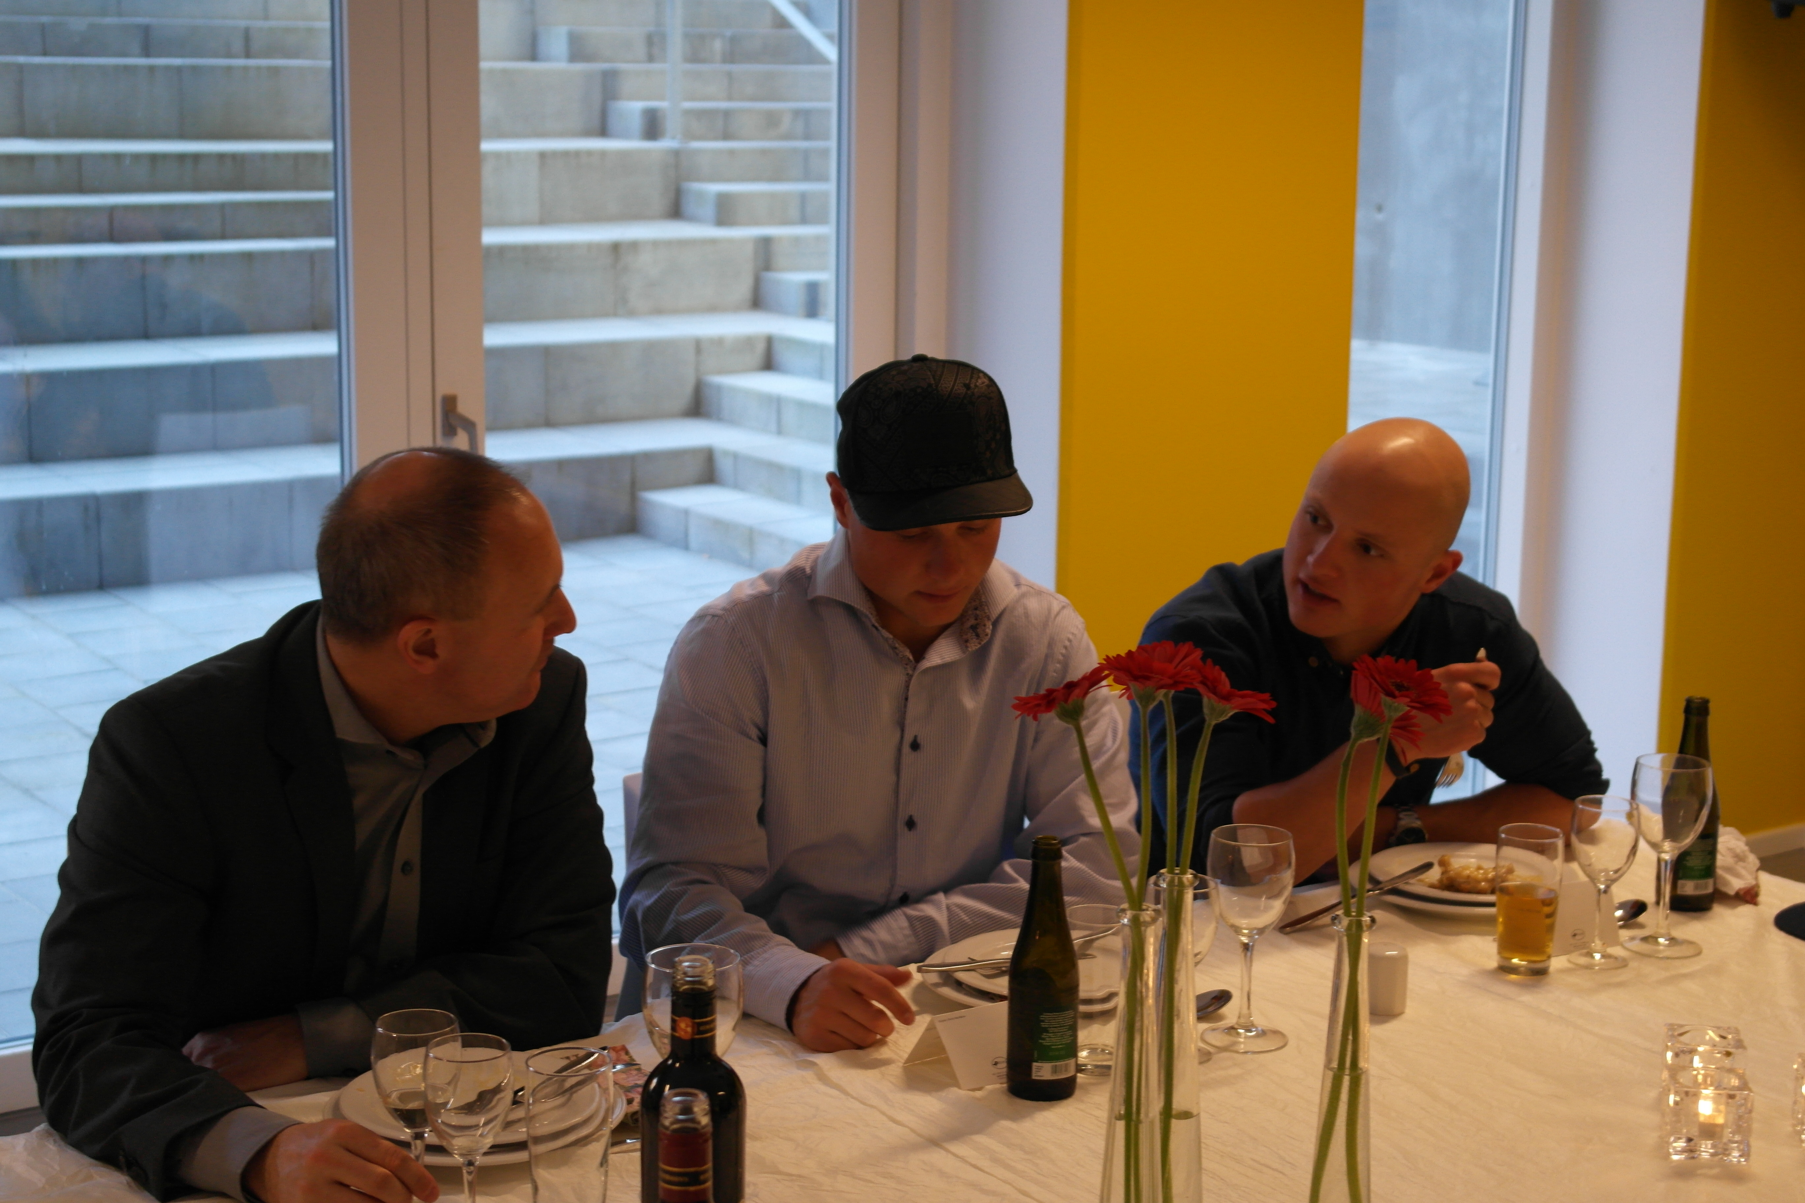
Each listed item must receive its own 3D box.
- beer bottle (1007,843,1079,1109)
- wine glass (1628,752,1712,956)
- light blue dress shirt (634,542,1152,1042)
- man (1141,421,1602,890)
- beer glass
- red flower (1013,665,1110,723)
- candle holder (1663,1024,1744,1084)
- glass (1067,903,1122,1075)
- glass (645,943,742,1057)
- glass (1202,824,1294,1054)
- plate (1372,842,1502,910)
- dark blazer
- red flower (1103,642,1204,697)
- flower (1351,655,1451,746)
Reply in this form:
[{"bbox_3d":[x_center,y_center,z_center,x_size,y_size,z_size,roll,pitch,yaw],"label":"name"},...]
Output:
[{"bbox_3d":[0.125,0.319,2.543,0.061,0.229,0.061,1,11,0],"label":"beer bottle"},{"bbox_3d":[0.786,0.261,2.982,0.081,0.196,0.081,4,11,15],"label":"wine glass"},{"bbox_3d":[-0.030,0.263,2.930,0.500,0.600,0.380,-5,12,-26],"label":"light blue dress shirt"},{"bbox_3d":[0.524,0.391,3.403,0.580,1.245,0.700,0,11,-3],"label":"man"},{"bbox_3d":[0.631,0.302,2.933,0.066,0.142,0.066,1,11,0],"label":"beer glass"},{"bbox_3d":[0.118,0.070,2.170,0.075,0.034,0.075,-19,5,7],"label":"red flower"},{"bbox_3d":[0.708,0.414,2.572,0.065,0.061,0.064,3,11,9],"label":"candle holder"},{"bbox_3d":[0.176,0.351,2.612,0.065,0.142,0.065,2,11,4],"label":"glass"},{"bbox_3d":[-0.166,0.380,2.325,0.083,0.198,0.083,1,11,0],"label":"glass"},{"bbox_3d":[0.322,0.313,2.706,0.082,0.198,0.082,1,11,0],"label":"glass"},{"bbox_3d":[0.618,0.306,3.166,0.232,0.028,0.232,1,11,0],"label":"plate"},{"bbox_3d":[-0.540,0.356,2.650,0.560,0.670,0.480,-8,14,-37],"label":"dark blazer"},{"bbox_3d":[0.186,0.051,2.170,0.075,0.036,0.075,1,2,5],"label":"red flower"},{"bbox_3d":[0.374,0.076,2.181,0.074,0.070,0.071,-6,13,-30],"label":"flower"}]

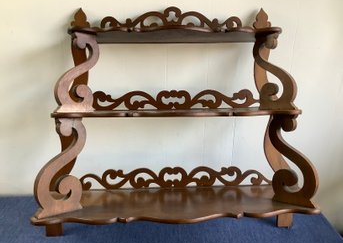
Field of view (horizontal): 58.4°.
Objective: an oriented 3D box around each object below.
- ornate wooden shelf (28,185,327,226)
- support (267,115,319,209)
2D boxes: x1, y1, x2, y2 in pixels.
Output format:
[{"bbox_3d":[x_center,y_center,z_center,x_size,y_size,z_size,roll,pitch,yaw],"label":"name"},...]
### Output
[{"bbox_3d":[0.016,0.222,0.834,0.704,0.016,0.244,-1,4,-3],"label":"ornate wooden shelf"},{"bbox_3d":[0.319,0.099,0.798,0.122,0.229,0.022,2,5,37],"label":"support"}]

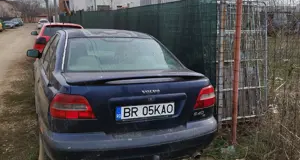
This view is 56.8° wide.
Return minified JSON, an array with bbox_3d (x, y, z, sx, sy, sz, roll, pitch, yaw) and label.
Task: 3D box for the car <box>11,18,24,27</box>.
[{"bbox_3d":[-27.133,-11.819,57.000,1.760,1.530,4.200,-4,13,-21],"label":"car"}]

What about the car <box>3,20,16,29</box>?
[{"bbox_3d":[-25.748,-10.171,51.000,1.740,1.450,4.300,-4,13,-21],"label":"car"}]

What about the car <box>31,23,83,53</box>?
[{"bbox_3d":[-3.040,-1.190,9.420,1.700,1.430,4.030,-4,13,-21],"label":"car"}]

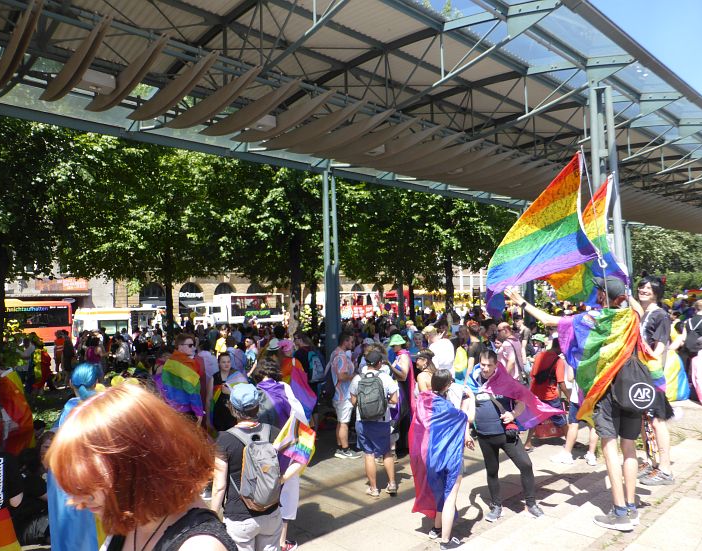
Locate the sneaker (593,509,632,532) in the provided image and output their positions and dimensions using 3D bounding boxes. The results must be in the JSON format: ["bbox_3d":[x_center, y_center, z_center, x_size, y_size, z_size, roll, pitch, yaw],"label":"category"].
[{"bbox_3d":[1.939,1.815,3.770,0.275,0.110,0.105,-3,-3,35],"label":"sneaker"}]

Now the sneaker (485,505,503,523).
[{"bbox_3d":[1.485,2.474,5.300,0.107,0.105,0.285,-3,-3,36],"label":"sneaker"}]

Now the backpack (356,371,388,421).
[{"bbox_3d":[0.243,1.367,5.750,0.320,0.520,0.220,-2,-4,12],"label":"backpack"}]

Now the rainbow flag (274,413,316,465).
[{"bbox_3d":[-0.409,1.196,3.700,0.300,0.360,0.120,-2,-2,6],"label":"rainbow flag"}]

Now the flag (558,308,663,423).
[{"bbox_3d":[1.835,0.643,3.600,0.700,0.800,0.360,-2,-3,7],"label":"flag"}]

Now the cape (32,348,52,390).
[{"bbox_3d":[-9.817,2.991,16.200,0.600,1.220,0.420,0,-4,-24],"label":"cape"}]

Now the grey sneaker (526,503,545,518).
[{"bbox_3d":[1.925,2.439,5.383,0.105,0.120,0.285,-1,-3,-8],"label":"grey sneaker"}]

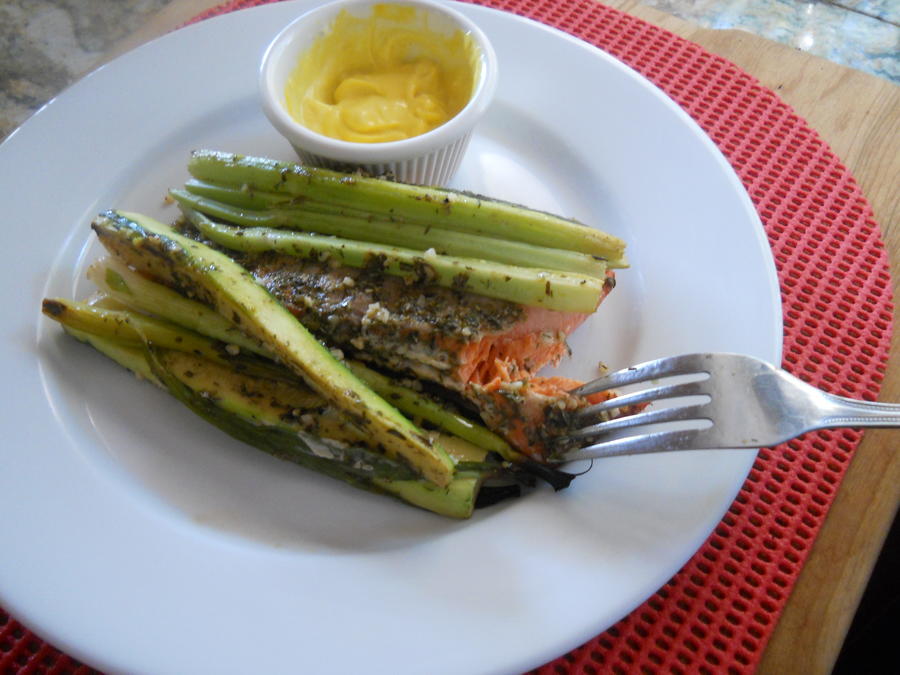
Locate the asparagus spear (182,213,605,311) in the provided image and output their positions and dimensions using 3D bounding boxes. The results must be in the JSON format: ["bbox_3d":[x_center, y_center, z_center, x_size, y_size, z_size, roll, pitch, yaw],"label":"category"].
[{"bbox_3d":[-0.018,-0.024,0.297,0.132,0.009,0.011,11,58,8],"label":"asparagus spear"}]

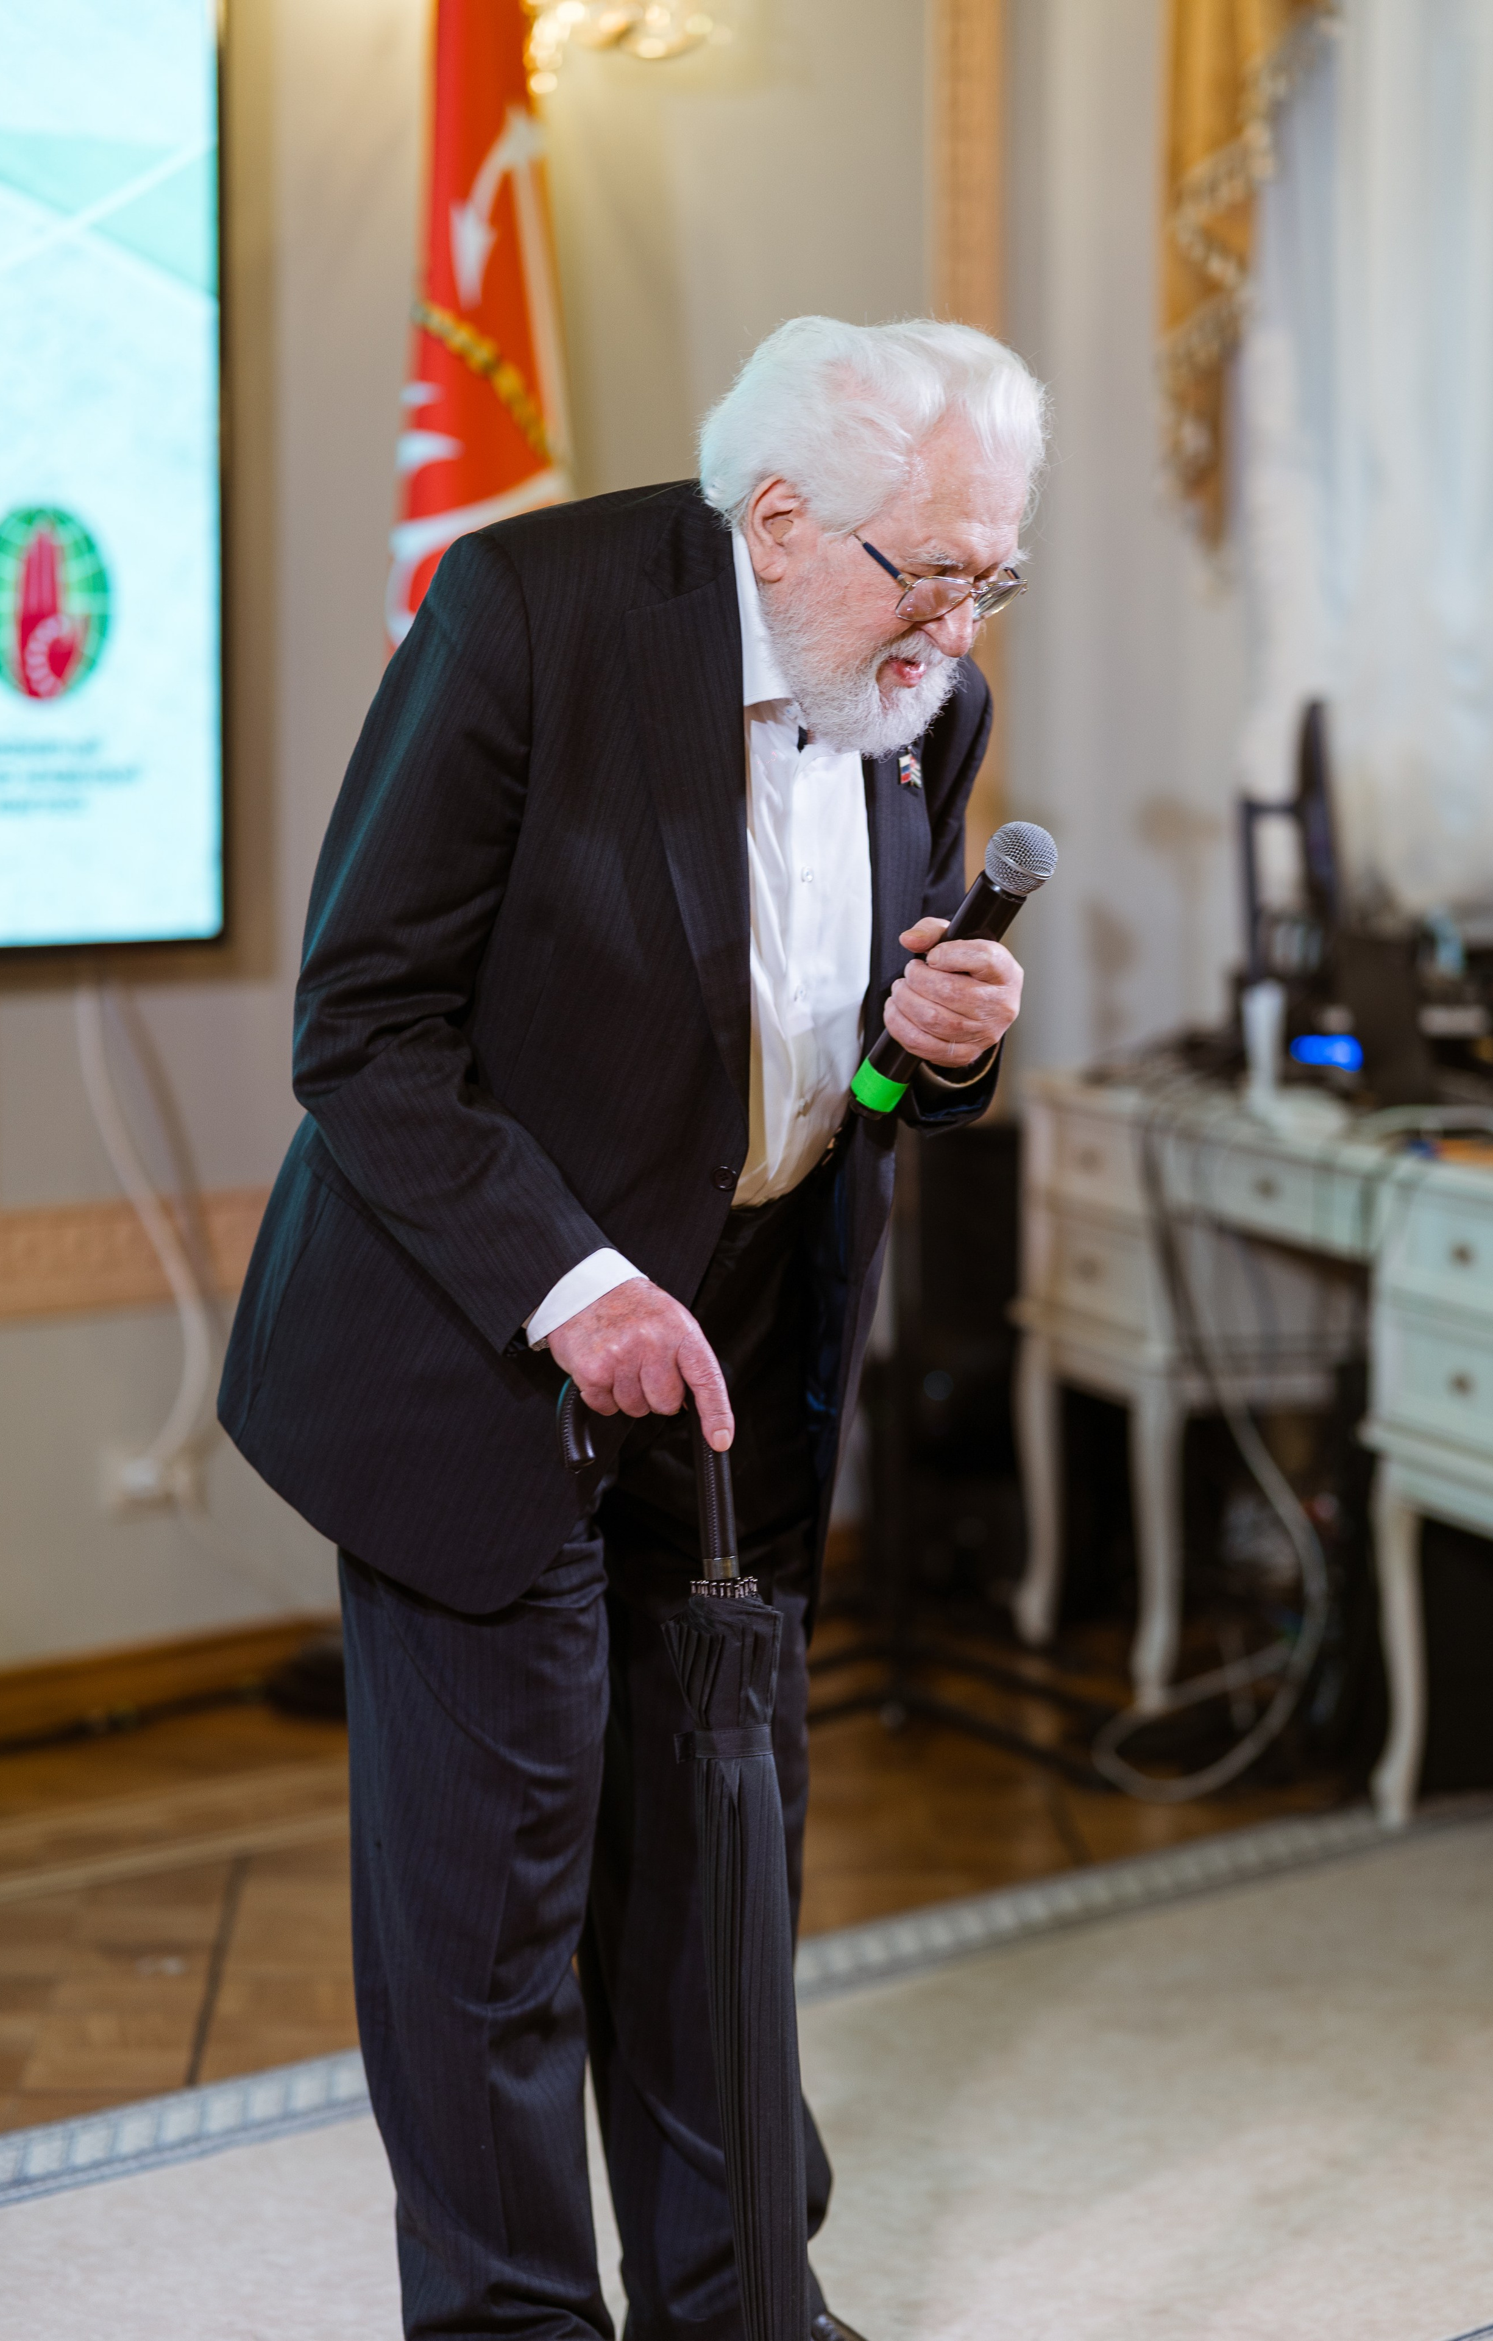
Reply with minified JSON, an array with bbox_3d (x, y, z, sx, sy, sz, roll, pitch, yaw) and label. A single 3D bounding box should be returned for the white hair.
[{"bbox_3d":[0.089,-0.535,4.000,0.260,0.185,0.215,30,21,31],"label":"white hair"}]

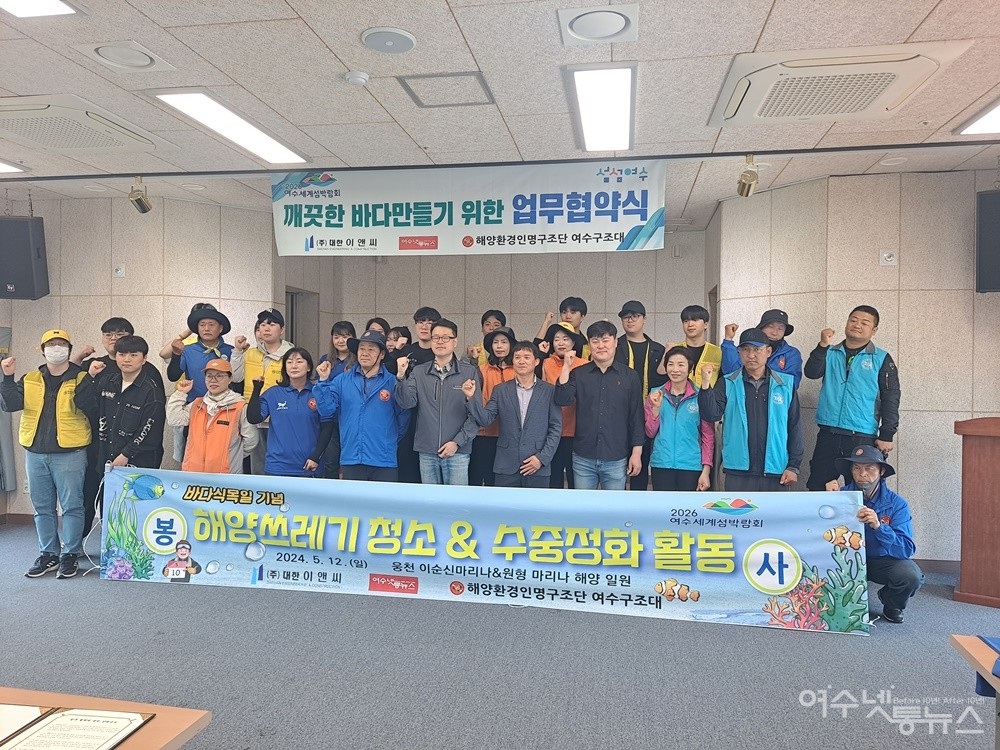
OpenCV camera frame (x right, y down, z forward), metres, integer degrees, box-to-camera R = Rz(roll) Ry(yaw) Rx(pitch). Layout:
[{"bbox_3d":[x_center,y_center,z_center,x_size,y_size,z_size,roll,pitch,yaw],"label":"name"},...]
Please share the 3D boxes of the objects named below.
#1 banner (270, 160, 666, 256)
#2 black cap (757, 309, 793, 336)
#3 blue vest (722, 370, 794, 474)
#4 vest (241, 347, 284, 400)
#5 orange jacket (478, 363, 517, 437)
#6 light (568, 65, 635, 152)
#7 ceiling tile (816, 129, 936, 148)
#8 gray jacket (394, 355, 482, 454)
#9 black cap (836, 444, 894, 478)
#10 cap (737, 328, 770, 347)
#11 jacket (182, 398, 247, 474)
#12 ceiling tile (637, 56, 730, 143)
[{"bbox_3d":[-0.266,-1.138,4.799,2.770,0.600,0.030,1,1,10],"label":"banner"},{"bbox_3d":[1.944,-0.375,4.900,0.265,0.170,0.280,1,1,19],"label":"black cap"},{"bbox_3d":[1.646,0.298,4.450,0.450,0.650,0.280,1,1,17],"label":"blue vest"},{"bbox_3d":[-1.816,0.059,5.450,0.400,0.580,0.280,1,1,-9],"label":"vest"},{"bbox_3d":[0.011,0.176,5.200,0.390,0.550,0.280,1,1,2],"label":"orange jacket"},{"bbox_3d":[0.545,-1.407,3.709,0.330,0.050,1.230,1,1,10],"label":"light"},{"bbox_3d":[2.176,-1.390,4.062,0.600,0.020,0.300,1,1,10],"label":"ceiling tile"},{"bbox_3d":[-0.417,0.200,4.700,0.580,0.670,0.360,1,1,-2],"label":"gray jacket"},{"bbox_3d":[2.145,0.503,4.080,0.360,0.170,0.340,0,1,-45],"label":"black cap"},{"bbox_3d":[1.553,-0.226,4.230,0.185,0.125,0.260,1,1,30],"label":"cap"},{"bbox_3d":[-2.018,0.449,4.900,0.420,0.590,0.260,1,1,-5],"label":"jacket"},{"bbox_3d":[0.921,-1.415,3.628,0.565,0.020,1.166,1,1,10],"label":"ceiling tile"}]

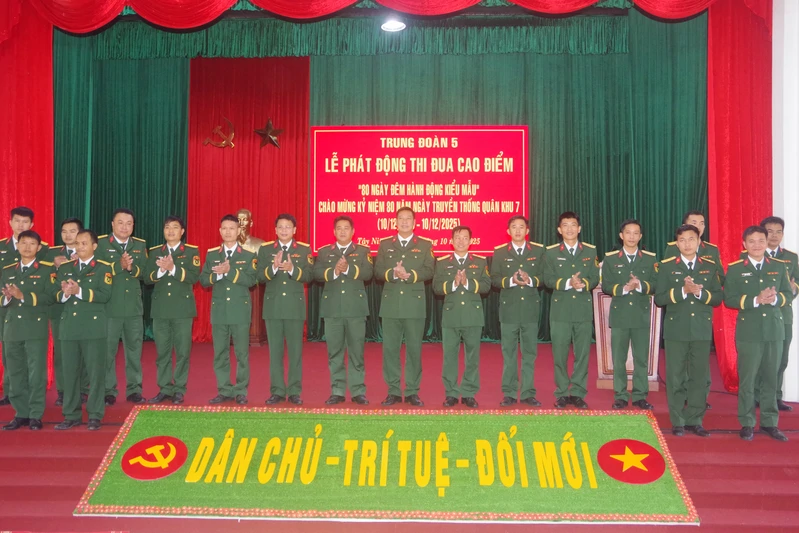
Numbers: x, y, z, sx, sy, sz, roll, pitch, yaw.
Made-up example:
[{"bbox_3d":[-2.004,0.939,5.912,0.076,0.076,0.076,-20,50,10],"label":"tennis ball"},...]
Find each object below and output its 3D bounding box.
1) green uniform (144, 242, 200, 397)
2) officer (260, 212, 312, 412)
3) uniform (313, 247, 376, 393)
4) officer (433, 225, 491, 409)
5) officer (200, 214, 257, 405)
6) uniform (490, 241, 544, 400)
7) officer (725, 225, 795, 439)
[{"bbox_3d":[-2.053,0.481,6.250,0.460,1.420,0.360,0,-1,0],"label":"green uniform"},{"bbox_3d":[-1.035,0.377,6.250,0.490,1.700,0.400,0,-1,-7],"label":"officer"},{"bbox_3d":[-0.501,0.482,6.160,0.555,1.400,0.400,0,0,0],"label":"uniform"},{"bbox_3d":[0.553,0.443,6.090,0.500,1.610,0.420,0,-1,5],"label":"officer"},{"bbox_3d":[-1.549,0.377,6.250,0.490,1.700,0.400,0,-1,-4],"label":"officer"},{"bbox_3d":[1.063,0.494,6.199,0.487,1.444,0.380,0,-1,7],"label":"uniform"},{"bbox_3d":[2.904,0.526,5.560,0.551,1.718,0.420,0,-1,18],"label":"officer"}]

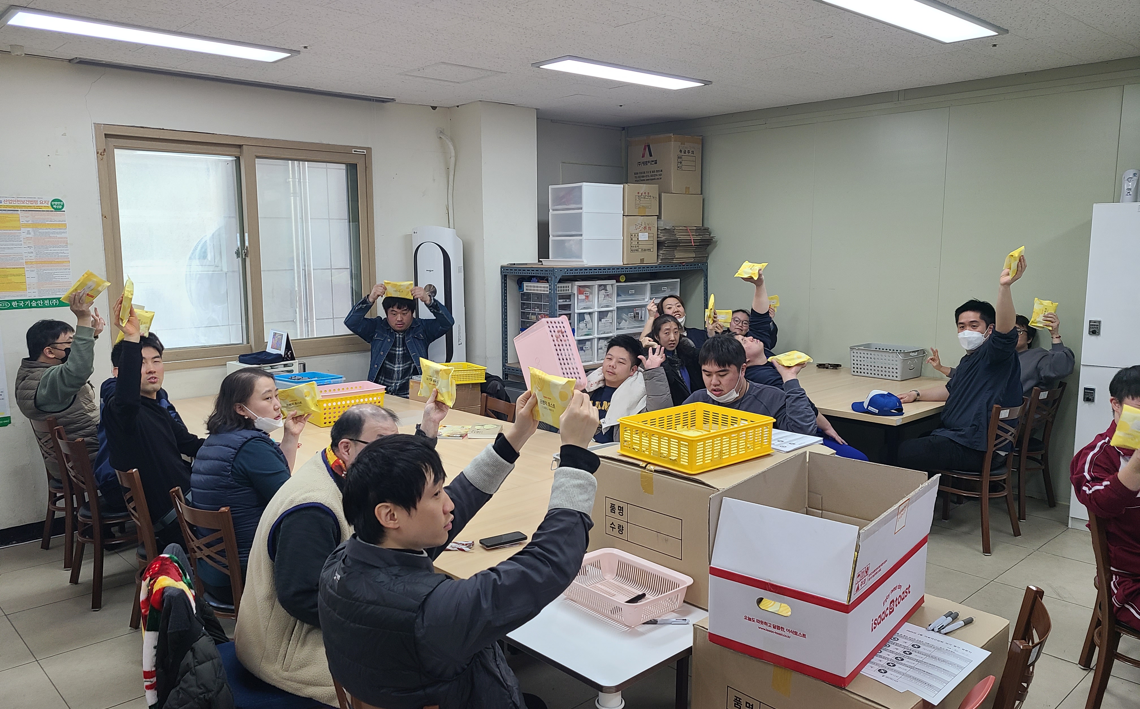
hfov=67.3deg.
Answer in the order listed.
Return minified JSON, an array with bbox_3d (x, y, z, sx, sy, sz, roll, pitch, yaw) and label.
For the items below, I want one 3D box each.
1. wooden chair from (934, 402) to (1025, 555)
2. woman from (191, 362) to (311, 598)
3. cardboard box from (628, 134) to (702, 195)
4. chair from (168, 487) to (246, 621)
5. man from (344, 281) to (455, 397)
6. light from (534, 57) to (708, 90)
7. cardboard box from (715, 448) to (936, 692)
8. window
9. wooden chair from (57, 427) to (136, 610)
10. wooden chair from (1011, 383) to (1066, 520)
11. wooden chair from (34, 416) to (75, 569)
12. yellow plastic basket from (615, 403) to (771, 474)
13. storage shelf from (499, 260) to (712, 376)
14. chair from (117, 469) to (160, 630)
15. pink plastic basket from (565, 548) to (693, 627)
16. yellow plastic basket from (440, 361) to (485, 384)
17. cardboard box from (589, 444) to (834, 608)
[{"bbox_3d":[2.232,0.622,4.768,0.450,0.810,0.470,-7,10,-43],"label":"wooden chair"},{"bbox_3d":[-1.088,0.653,3.189,0.620,1.240,0.500,-7,10,-43],"label":"woman"},{"bbox_3d":[0.806,-1.593,7.279,0.373,0.471,0.497,-7,10,-42],"label":"cardboard box"},{"bbox_3d":[-1.162,0.874,3.202,0.450,0.800,0.480,6,10,41],"label":"chair"},{"bbox_3d":[-1.162,0.252,5.641,0.740,1.430,0.680,1,8,7],"label":"man"},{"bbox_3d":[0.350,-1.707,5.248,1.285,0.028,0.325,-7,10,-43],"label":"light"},{"bbox_3d":[0.602,0.469,2.002,0.340,0.338,0.508,6,10,39],"label":"cardboard box"},{"bbox_3d":[-2.100,-0.689,5.684,1.810,1.470,0.120,-7,10,-42],"label":"window"},{"bbox_3d":[-2.162,0.731,4.163,0.470,0.810,0.450,-7,10,-43],"label":"wooden chair"},{"bbox_3d":[2.794,0.562,5.495,0.430,0.820,0.500,-6,10,-37],"label":"wooden chair"},{"bbox_3d":[-2.626,0.684,4.703,0.480,0.800,0.450,-7,10,-43],"label":"wooden chair"},{"bbox_3d":[0.376,0.245,2.565,0.352,0.104,0.322,-6,10,-38],"label":"yellow plastic basket"},{"bbox_3d":[0.327,0.021,7.030,1.770,1.510,0.610,-7,10,-42],"label":"storage shelf"},{"bbox_3d":[-1.629,0.798,3.627,0.470,0.810,0.450,-6,10,-38],"label":"chair"},{"bbox_3d":[0.129,0.619,2.271,0.240,0.073,0.345,-7,10,-43],"label":"pink plastic basket"},{"bbox_3d":[-0.801,0.135,5.881,0.375,0.096,0.320,-4,8,-27],"label":"yellow plastic basket"},{"bbox_3d":[0.412,0.462,2.587,0.565,0.335,0.520,-7,10,-42],"label":"cardboard box"}]

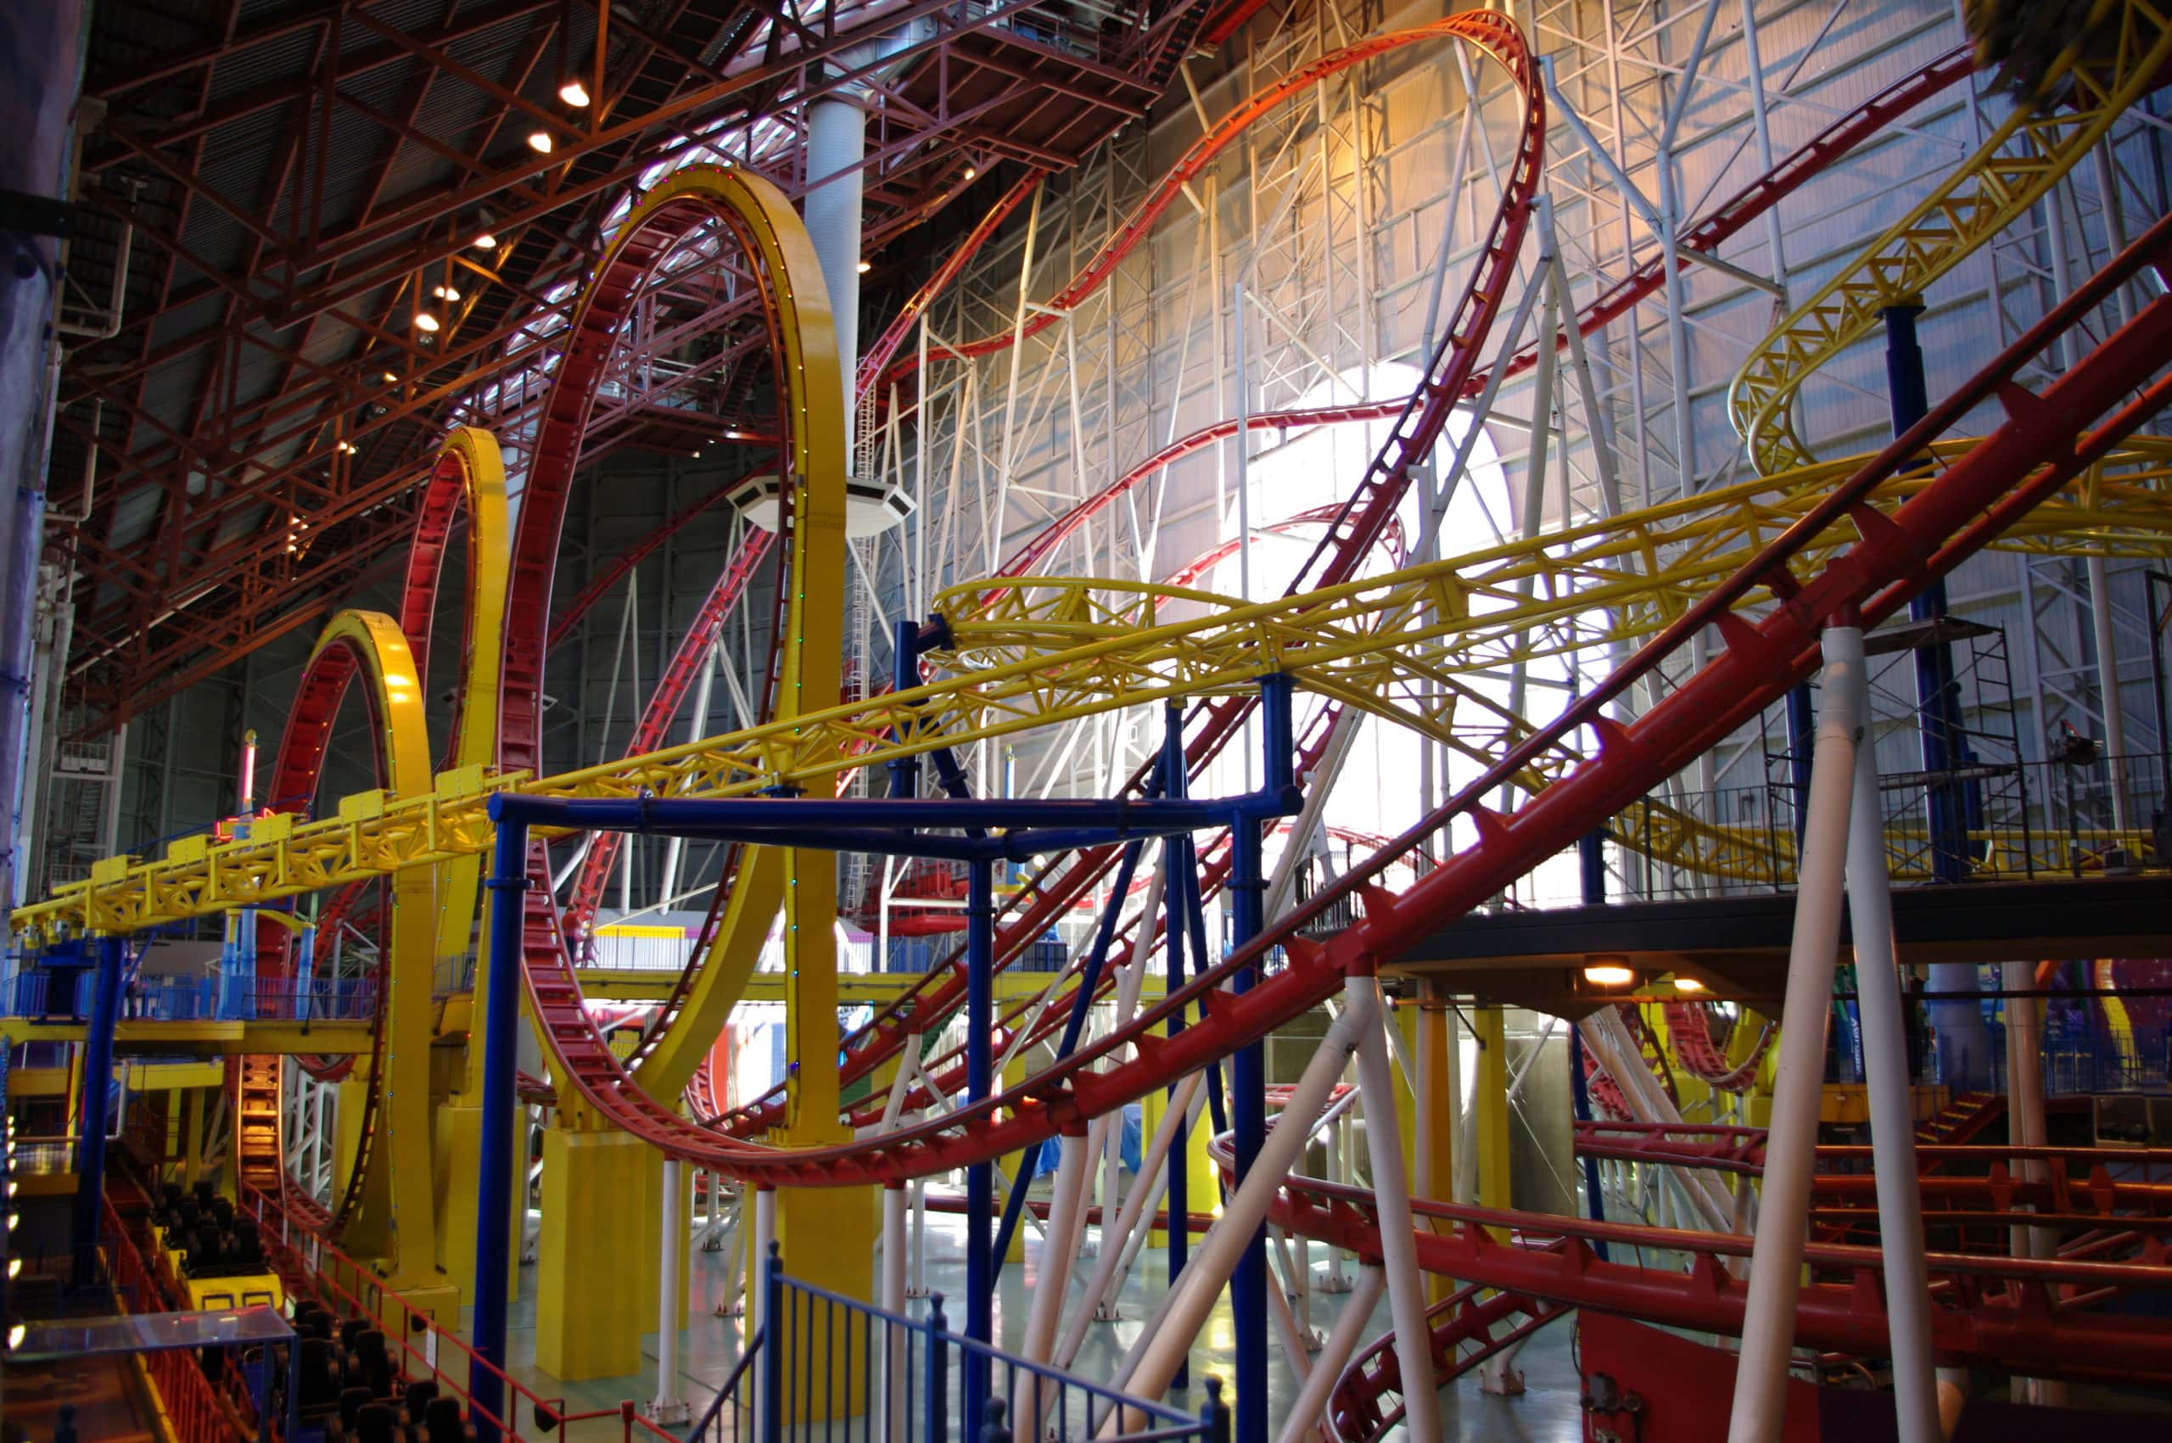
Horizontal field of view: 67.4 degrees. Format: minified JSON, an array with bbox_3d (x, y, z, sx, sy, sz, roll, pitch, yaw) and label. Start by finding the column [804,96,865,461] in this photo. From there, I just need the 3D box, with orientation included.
[{"bbox_3d":[-7.500,-13.100,48.000,1.700,11.500,1.700,-1,-9,0],"label":"column"}]

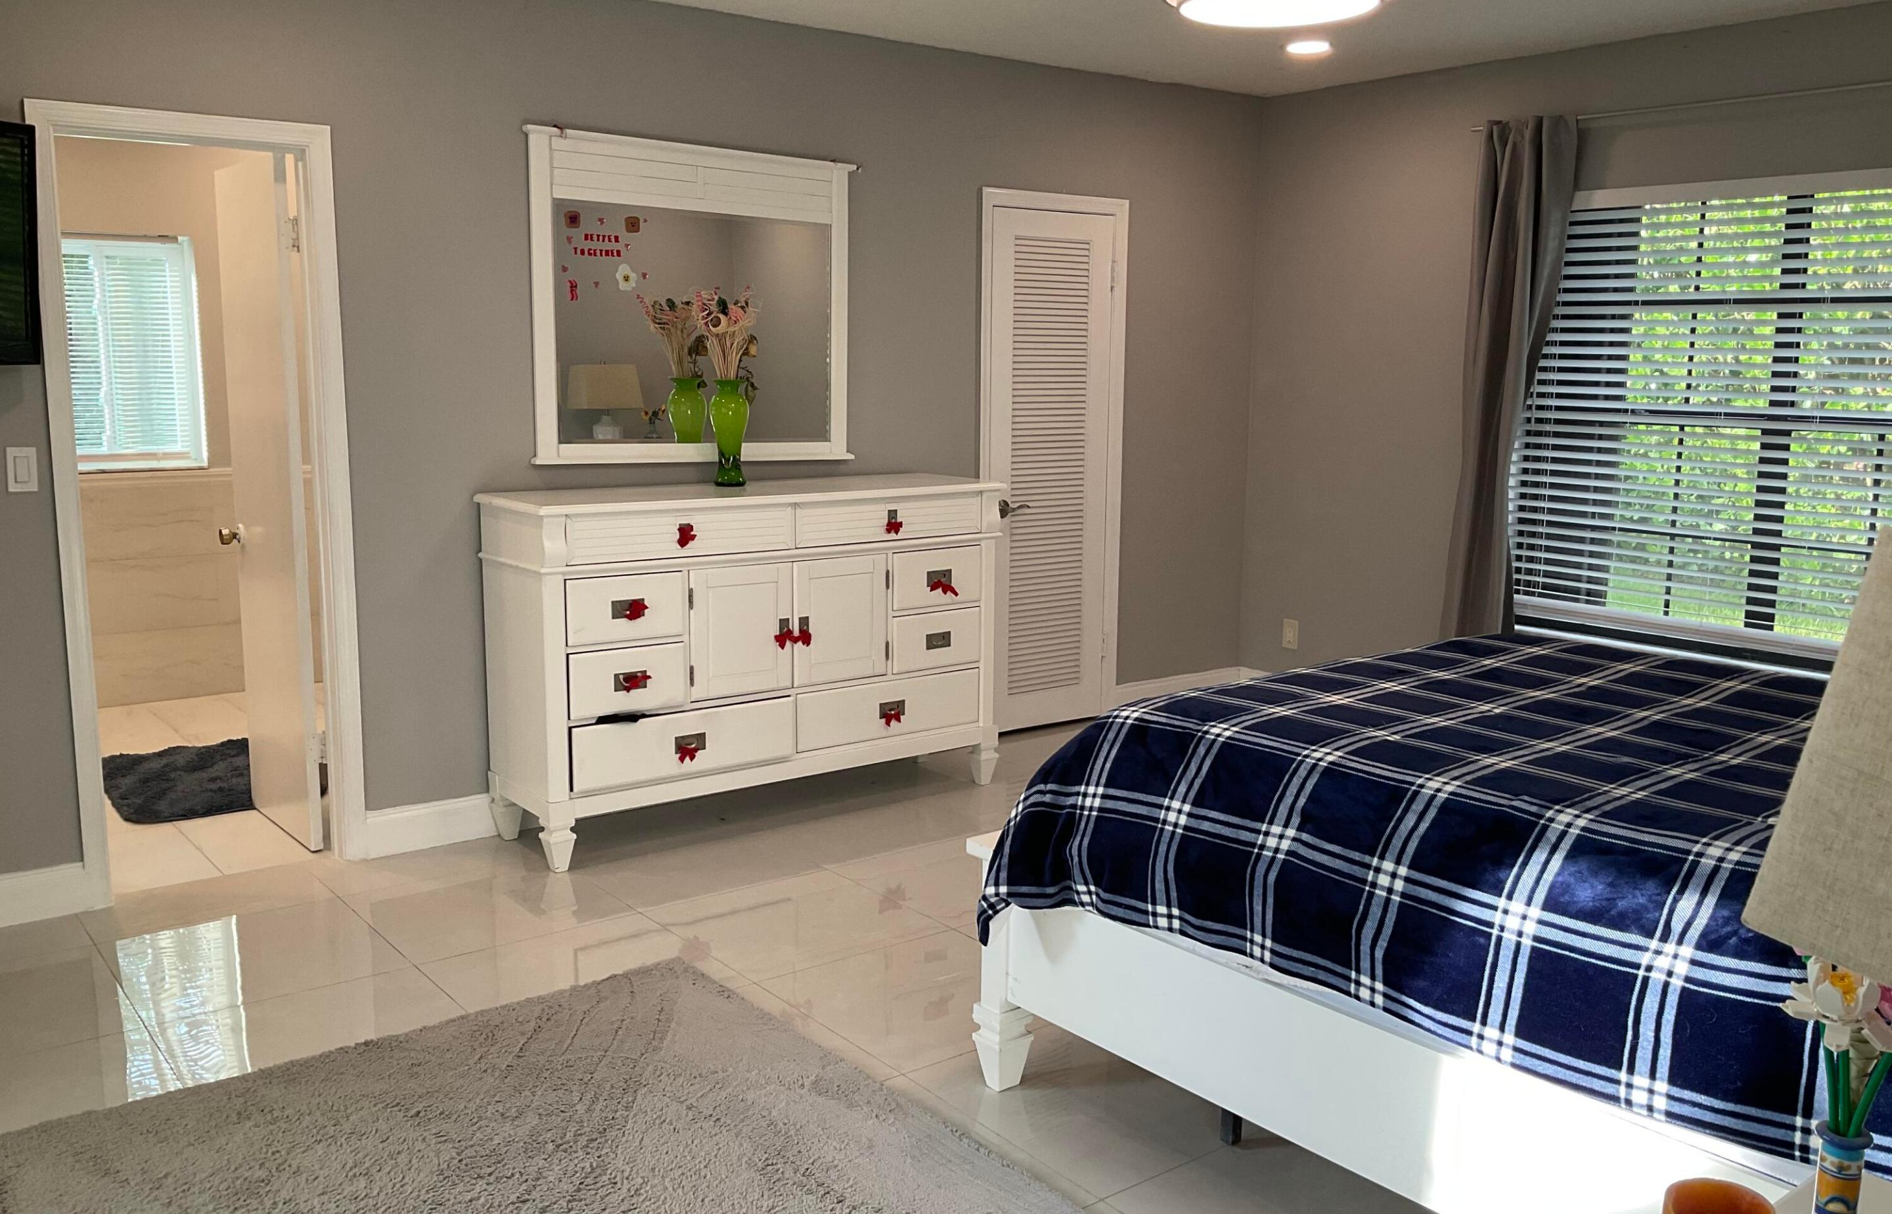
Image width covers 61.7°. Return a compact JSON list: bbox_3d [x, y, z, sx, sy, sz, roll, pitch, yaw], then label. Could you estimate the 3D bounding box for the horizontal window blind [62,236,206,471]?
[{"bbox_3d":[-3.462,-1.063,6.556,0.640,0.905,0.050,-7,12,-38],"label":"horizontal window blind"}]

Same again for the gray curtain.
[{"bbox_3d":[2.081,-0.688,5.963,0.120,2.210,0.410,-7,12,-38],"label":"gray curtain"}]

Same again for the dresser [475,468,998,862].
[{"bbox_3d":[-0.617,0.145,5.264,1.720,1.080,0.480,-7,12,-38],"label":"dresser"}]

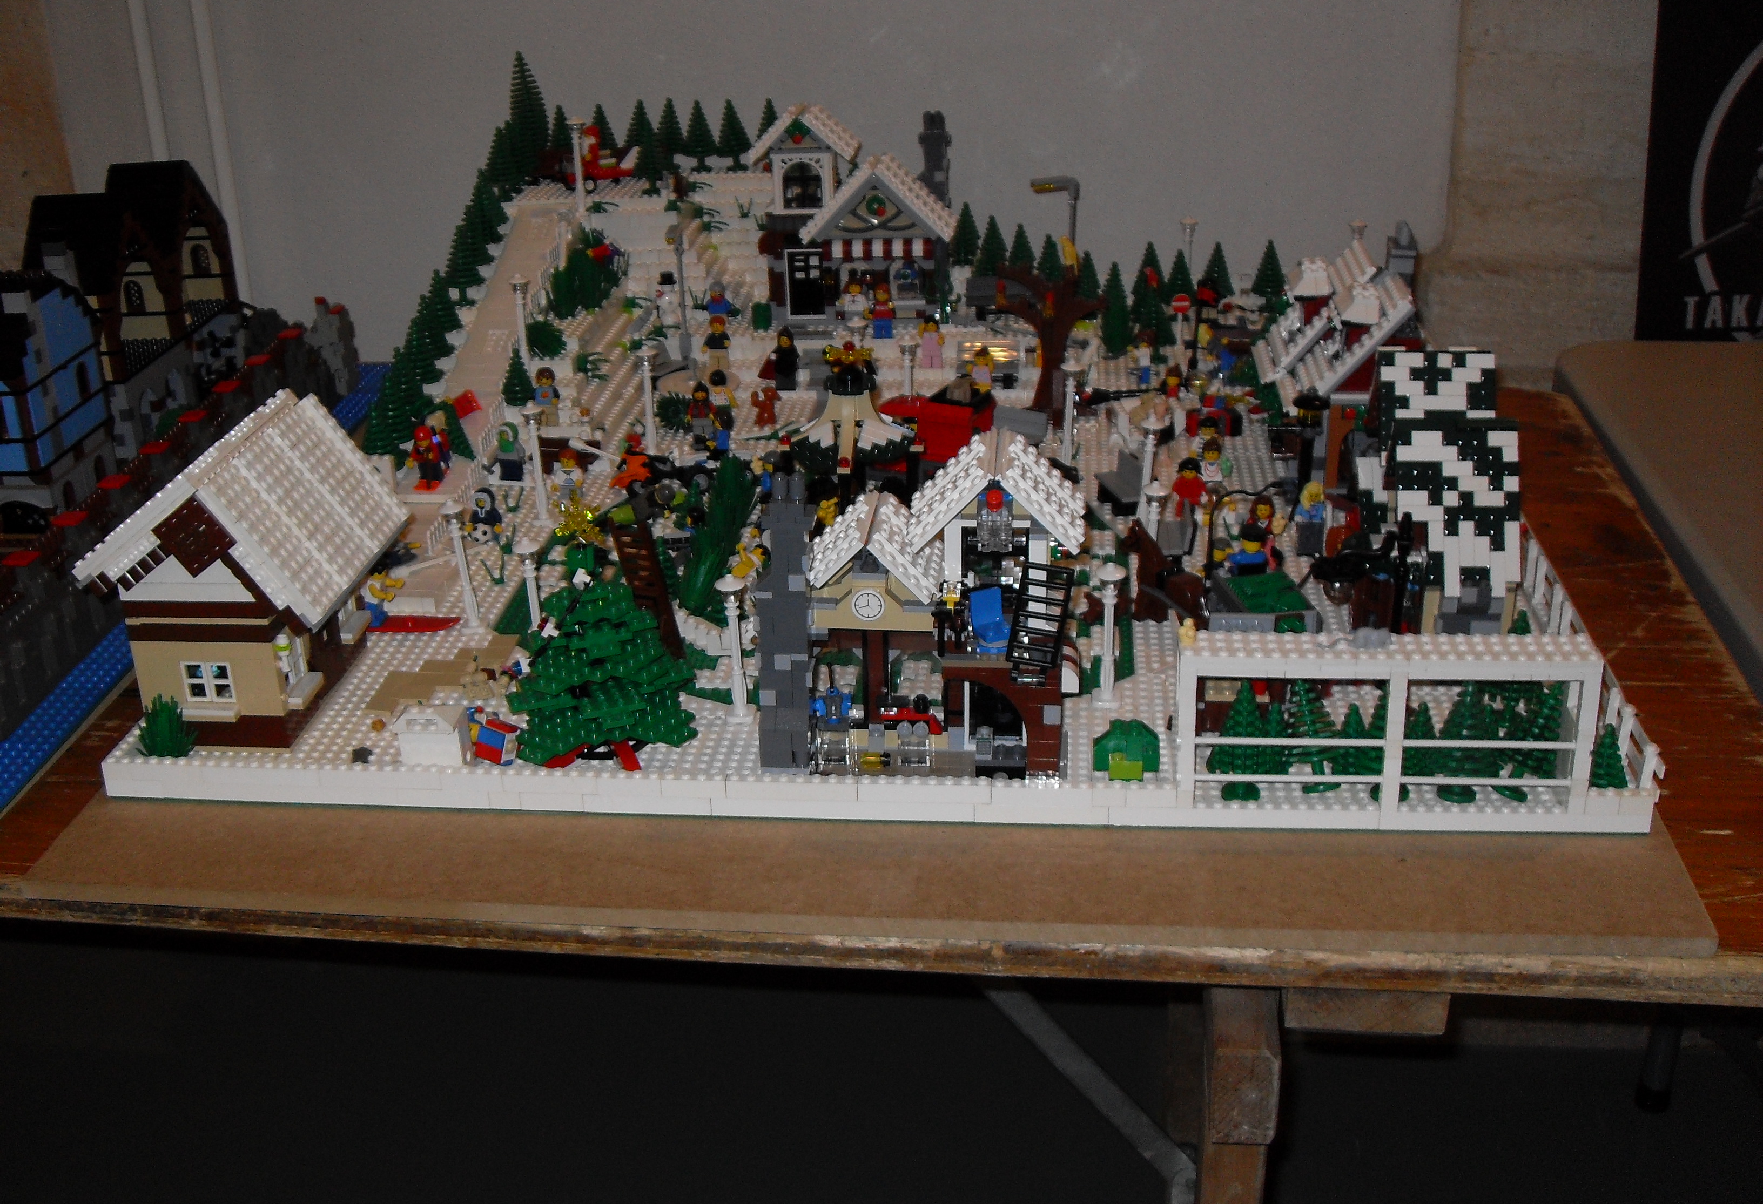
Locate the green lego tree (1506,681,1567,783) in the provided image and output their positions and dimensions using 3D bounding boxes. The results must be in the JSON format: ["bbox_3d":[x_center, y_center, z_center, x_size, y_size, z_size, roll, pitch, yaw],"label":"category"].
[{"bbox_3d":[0.311,0.063,0.897,0.033,0.063,0.033,11,24,2],"label":"green lego tree"}]

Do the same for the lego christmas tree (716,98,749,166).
[{"bbox_3d":[-0.132,-0.414,1.666,0.033,0.064,0.033,1,23,6],"label":"lego christmas tree"}]

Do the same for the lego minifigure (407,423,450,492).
[{"bbox_3d":[-0.311,-0.099,1.290,0.026,0.044,0.020,6,24,17],"label":"lego minifigure"}]

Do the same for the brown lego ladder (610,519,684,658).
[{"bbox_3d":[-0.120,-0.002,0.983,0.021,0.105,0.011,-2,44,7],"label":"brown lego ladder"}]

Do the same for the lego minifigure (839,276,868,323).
[{"bbox_3d":[-0.021,-0.239,1.505,0.024,0.041,0.015,1,24,6],"label":"lego minifigure"}]

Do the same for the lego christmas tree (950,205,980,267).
[{"bbox_3d":[0.074,-0.326,1.675,0.030,0.062,0.030,1,24,6],"label":"lego christmas tree"}]

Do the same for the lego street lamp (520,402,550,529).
[{"bbox_3d":[-0.230,-0.091,1.250,0.017,0.084,0.017,1,23,6],"label":"lego street lamp"}]

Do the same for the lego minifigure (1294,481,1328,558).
[{"bbox_3d":[0.263,-0.051,1.153,0.021,0.045,0.017,1,24,6],"label":"lego minifigure"}]

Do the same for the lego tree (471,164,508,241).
[{"bbox_3d":[-0.319,-0.322,1.525,0.030,0.064,0.030,1,23,6],"label":"lego tree"}]

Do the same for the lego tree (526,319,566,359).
[{"bbox_3d":[-0.250,-0.196,1.402,0.029,0.028,0.031,1,23,6],"label":"lego tree"}]

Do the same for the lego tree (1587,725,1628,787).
[{"bbox_3d":[0.337,0.073,0.875,0.020,0.037,0.020,1,24,6],"label":"lego tree"}]

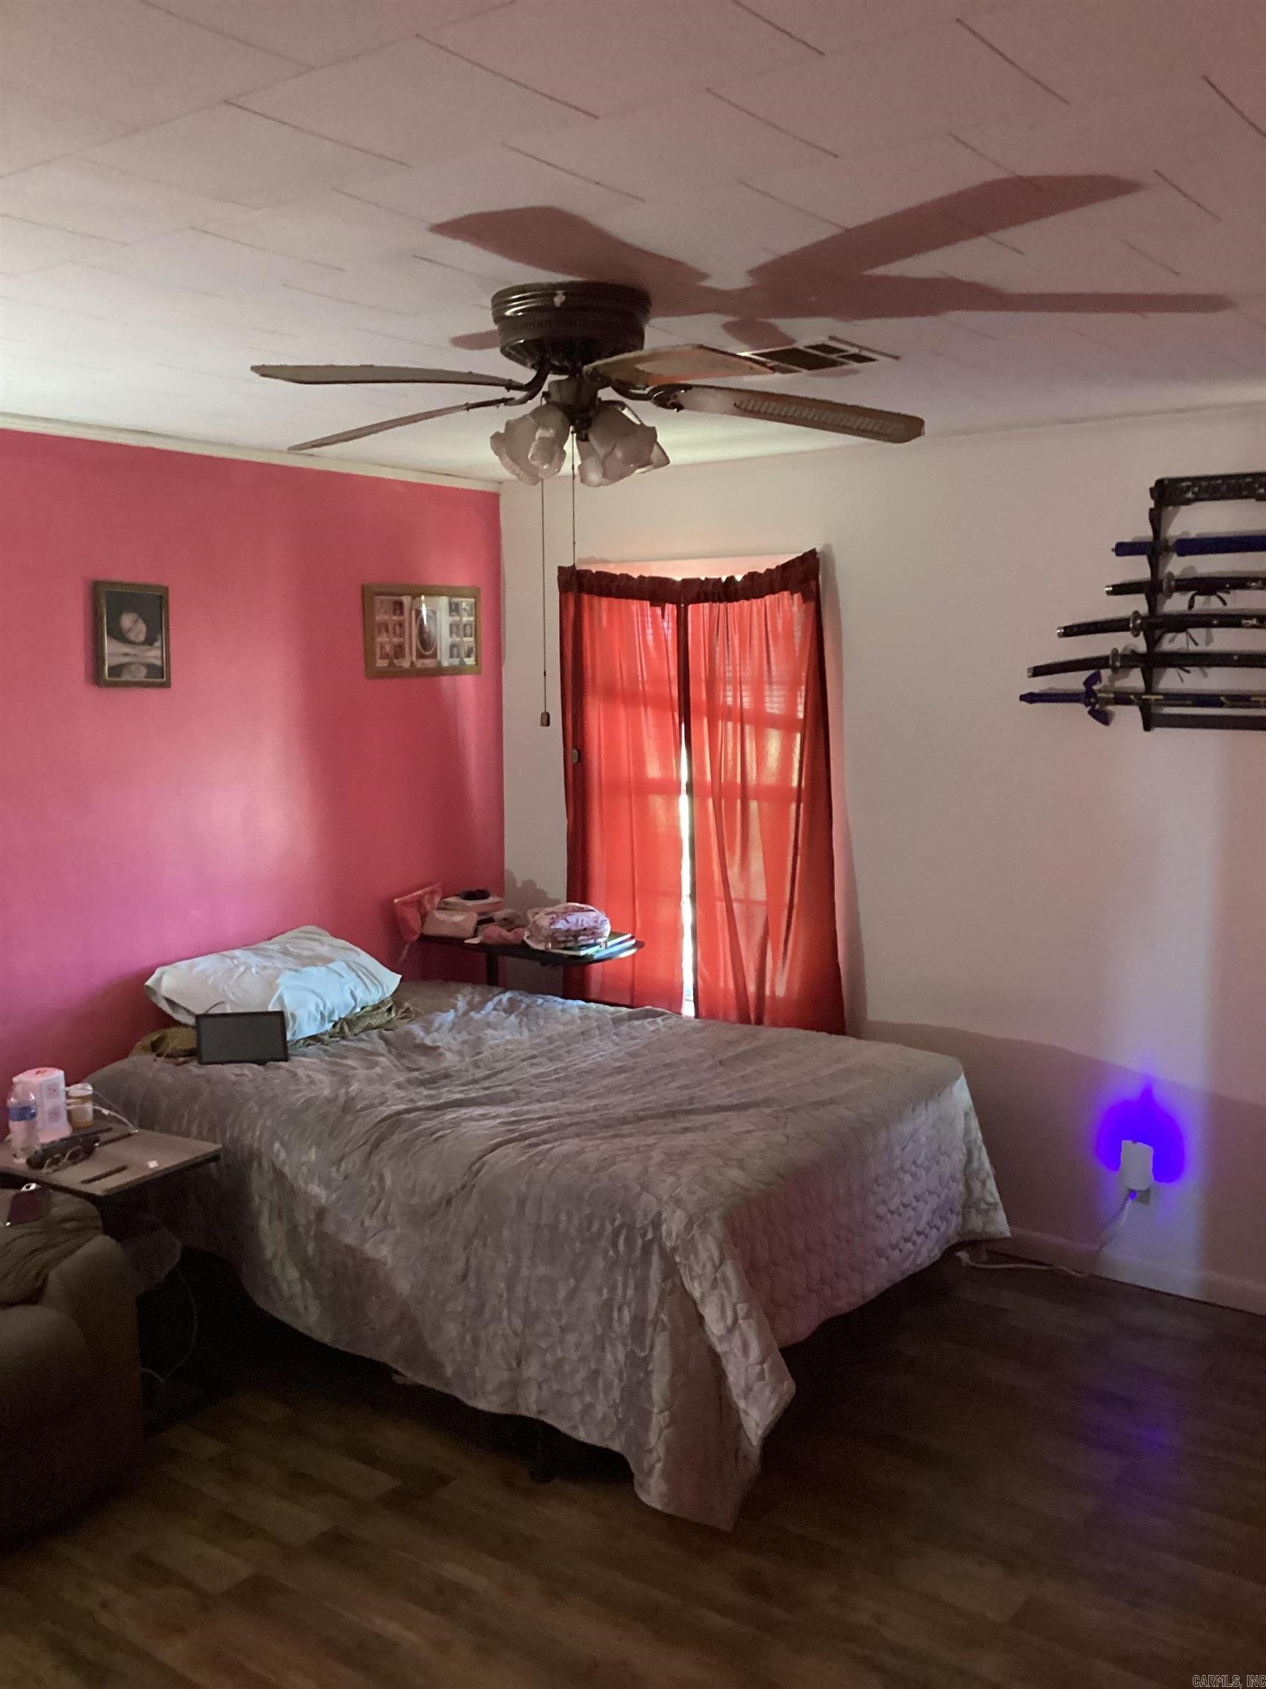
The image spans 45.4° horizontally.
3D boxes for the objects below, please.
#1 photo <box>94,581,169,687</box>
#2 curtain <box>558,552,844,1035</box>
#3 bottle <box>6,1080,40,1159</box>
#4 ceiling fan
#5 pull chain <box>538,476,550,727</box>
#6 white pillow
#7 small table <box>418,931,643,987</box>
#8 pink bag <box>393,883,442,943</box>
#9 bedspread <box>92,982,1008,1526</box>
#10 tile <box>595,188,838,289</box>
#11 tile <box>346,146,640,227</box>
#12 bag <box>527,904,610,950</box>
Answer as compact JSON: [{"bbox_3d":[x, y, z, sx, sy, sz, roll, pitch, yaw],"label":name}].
[{"bbox_3d":[-1.422,-0.592,4.297,0.019,0.288,0.231,5,9,36],"label":"photo"},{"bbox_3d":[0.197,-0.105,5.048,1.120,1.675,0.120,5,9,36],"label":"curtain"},{"bbox_3d":[-1.533,0.691,3.800,0.066,0.200,0.066,5,9,36],"label":"bottle"},{"bbox_3d":[-0.124,-0.813,2.739,1.310,0.335,1.310,5,9,36],"label":"ceiling fan"},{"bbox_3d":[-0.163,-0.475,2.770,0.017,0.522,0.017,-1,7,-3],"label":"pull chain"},{"bbox_3d":[-1.044,0.413,4.539,0.450,0.170,0.670,23,17,24],"label":"white pillow"},{"bbox_3d":[-0.359,0.752,5.362,0.710,0.810,0.380,5,9,36],"label":"small table"},{"bbox_3d":[-0.750,0.240,5.244,0.085,0.195,0.220,3,8,25],"label":"pink bag"},{"bbox_3d":[-0.238,0.954,4.346,2.130,0.660,1.640,5,9,36],"label":"bedspread"},{"bbox_3d":[0.109,-0.923,2.241,0.305,0.016,0.305,5,9,36],"label":"tile"},{"bbox_3d":[-0.194,-0.901,2.089,0.305,0.016,0.305,5,9,36],"label":"tile"},{"bbox_3d":[-0.210,0.263,5.056,0.240,0.130,0.180,-2,7,-14],"label":"bag"}]

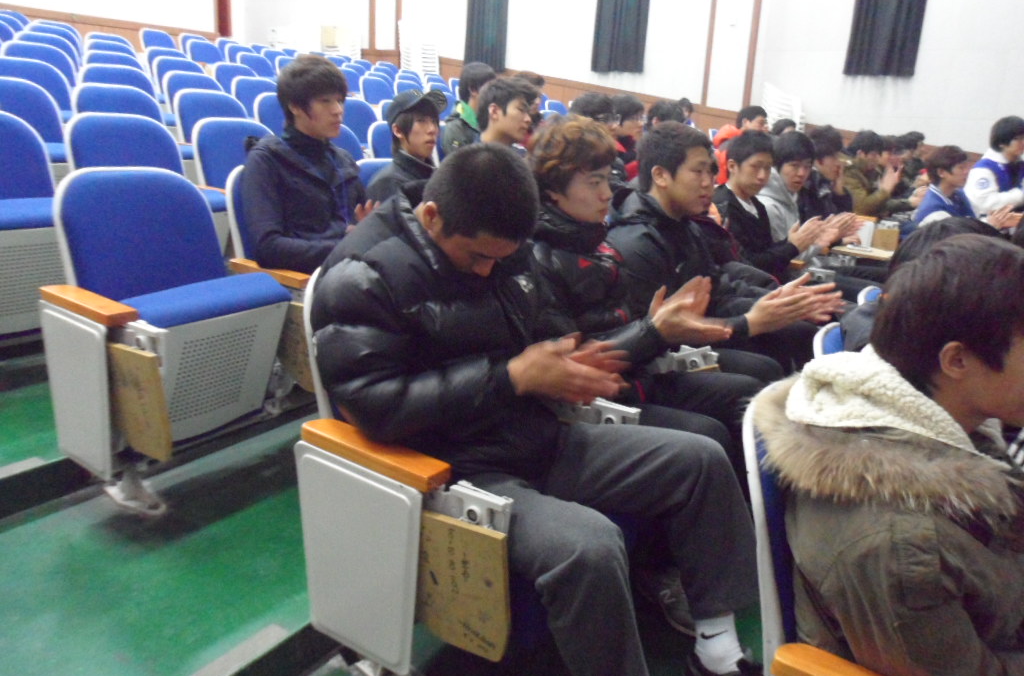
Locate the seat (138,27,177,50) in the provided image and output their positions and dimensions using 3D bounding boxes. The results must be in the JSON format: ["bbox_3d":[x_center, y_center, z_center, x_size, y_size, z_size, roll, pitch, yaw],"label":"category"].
[{"bbox_3d":[-4.095,-3.201,9.171,0.540,0.860,0.580,12,19,31],"label":"seat"}]

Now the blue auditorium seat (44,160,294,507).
[{"bbox_3d":[-0.951,-0.057,2.267,0.540,0.860,0.580,12,19,31],"label":"blue auditorium seat"}]

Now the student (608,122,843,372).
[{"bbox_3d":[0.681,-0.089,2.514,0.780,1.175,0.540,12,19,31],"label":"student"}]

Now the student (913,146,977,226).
[{"bbox_3d":[2.911,-0.834,5.487,0.760,1.130,0.520,12,19,31],"label":"student"}]

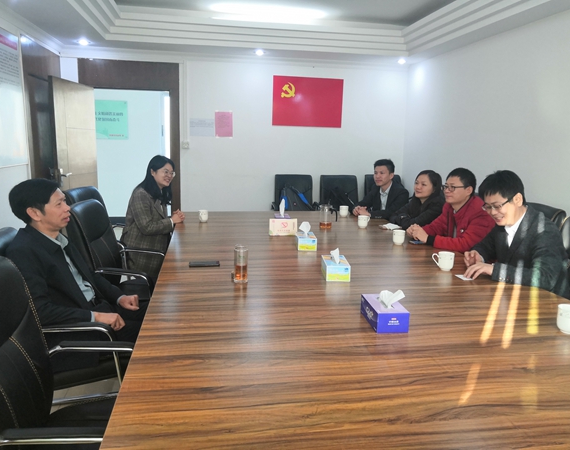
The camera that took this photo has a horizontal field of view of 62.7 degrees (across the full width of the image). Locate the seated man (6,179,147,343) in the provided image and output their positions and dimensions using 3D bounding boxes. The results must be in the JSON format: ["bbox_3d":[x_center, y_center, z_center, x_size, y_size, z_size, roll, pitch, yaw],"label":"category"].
[{"bbox_3d":[-0.824,0.420,2.093,0.780,1.220,0.550,0,11,-6],"label":"seated man"}]

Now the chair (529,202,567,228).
[{"bbox_3d":[1.339,0.388,3.058,0.620,1.040,0.570,0,11,-9],"label":"chair"}]

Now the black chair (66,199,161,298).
[{"bbox_3d":[-0.957,0.364,2.907,0.630,1.020,0.570,3,11,6],"label":"black chair"}]

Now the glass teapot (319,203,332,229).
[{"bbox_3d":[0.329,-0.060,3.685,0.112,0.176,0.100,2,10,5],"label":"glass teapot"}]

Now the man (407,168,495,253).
[{"bbox_3d":[1.197,0.235,3.305,0.740,1.240,0.580,-4,12,-25],"label":"man"}]

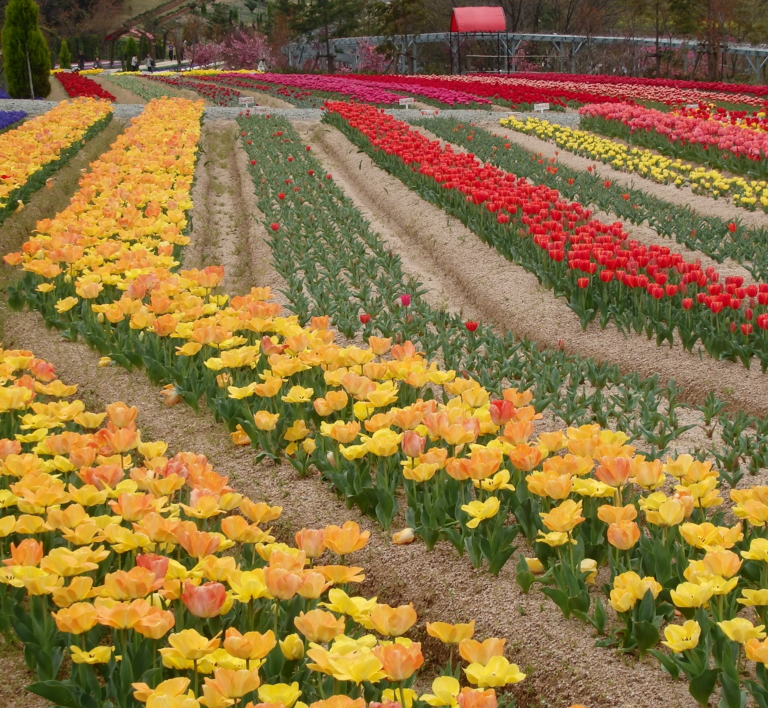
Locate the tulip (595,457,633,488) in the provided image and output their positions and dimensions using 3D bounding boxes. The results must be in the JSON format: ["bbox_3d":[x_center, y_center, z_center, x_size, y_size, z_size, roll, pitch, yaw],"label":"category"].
[{"bbox_3d":[0.617,0.319,7.000,0.094,0.078,0.091,-1,7,5],"label":"tulip"}]

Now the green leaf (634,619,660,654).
[{"bbox_3d":[0.602,0.650,5.950,0.057,0.080,0.045,-1,7,6],"label":"green leaf"}]

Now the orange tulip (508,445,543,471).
[{"bbox_3d":[0.397,0.290,7.300,0.090,0.073,0.087,-1,7,3],"label":"orange tulip"}]

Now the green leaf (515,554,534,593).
[{"bbox_3d":[0.363,0.562,6.650,0.049,0.100,0.040,-1,7,3],"label":"green leaf"}]

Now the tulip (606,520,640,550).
[{"bbox_3d":[0.581,0.438,6.300,0.077,0.068,0.075,-1,7,5],"label":"tulip"}]

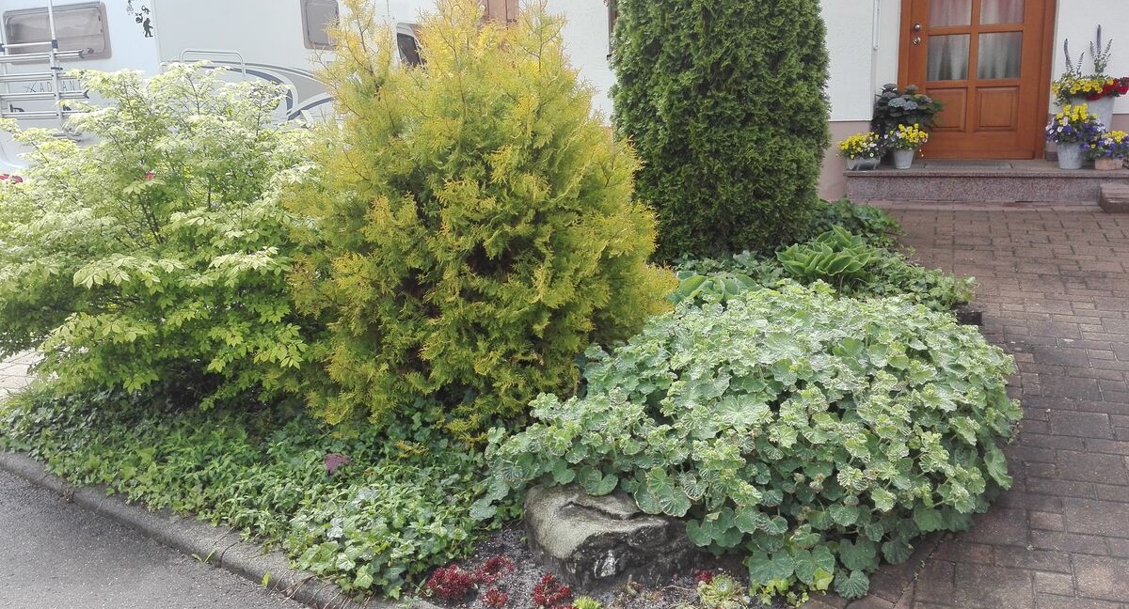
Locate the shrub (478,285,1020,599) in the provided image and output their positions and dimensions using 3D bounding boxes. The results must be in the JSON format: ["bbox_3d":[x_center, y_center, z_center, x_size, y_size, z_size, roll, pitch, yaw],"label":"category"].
[{"bbox_3d":[0.660,0.420,2.860,1.850,0.680,1.400,-3,11,-8],"label":"shrub"}]

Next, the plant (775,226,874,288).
[{"bbox_3d":[1.470,-0.270,4.560,0.550,0.320,0.500,-2,11,0],"label":"plant"}]

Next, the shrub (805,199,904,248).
[{"bbox_3d":[1.890,-0.520,5.220,0.640,0.330,0.580,-2,11,0],"label":"shrub"}]

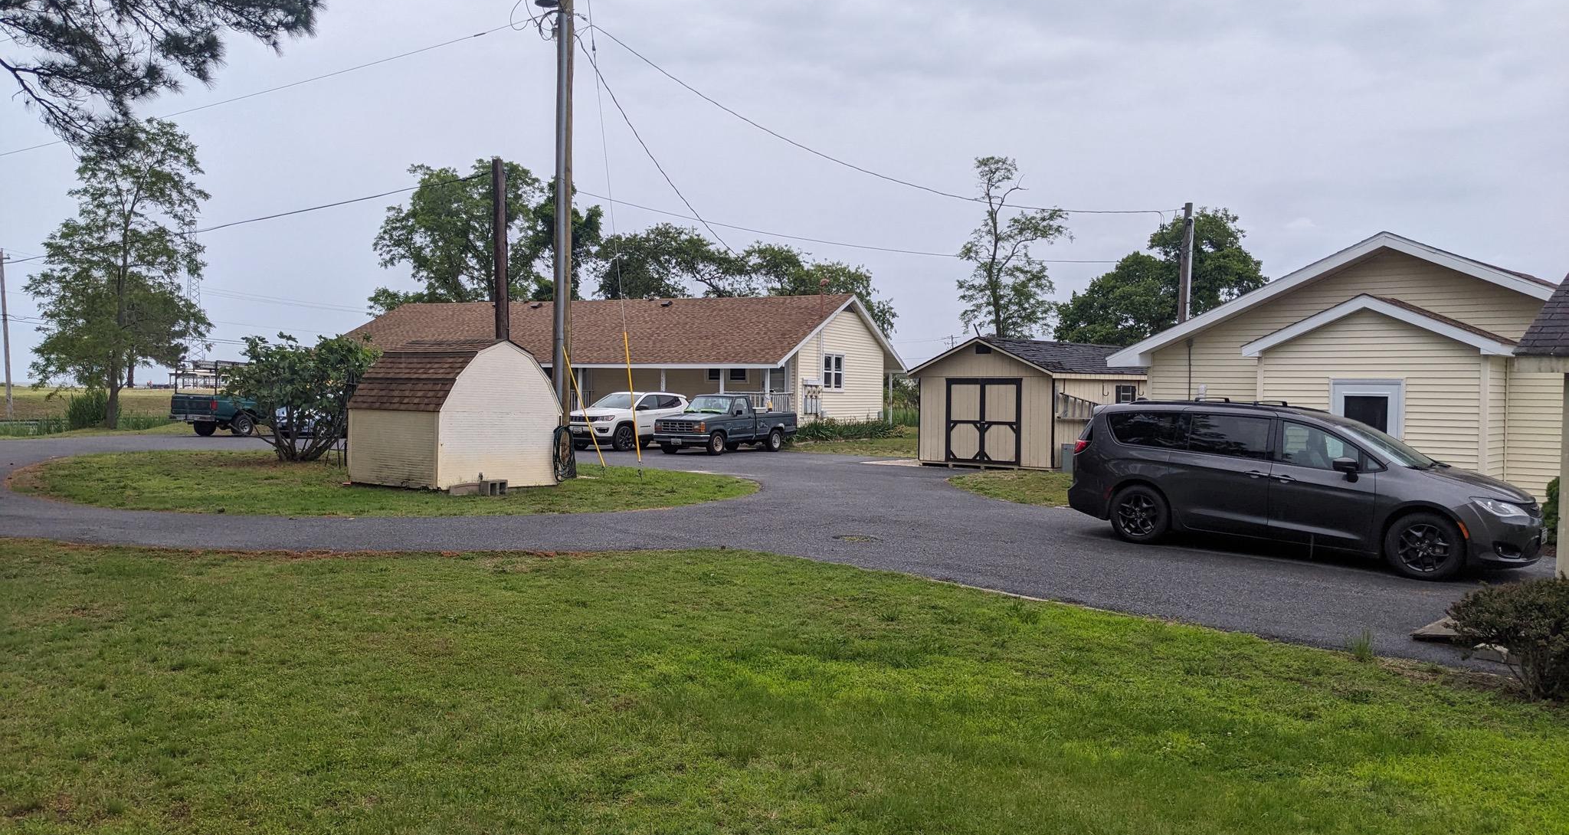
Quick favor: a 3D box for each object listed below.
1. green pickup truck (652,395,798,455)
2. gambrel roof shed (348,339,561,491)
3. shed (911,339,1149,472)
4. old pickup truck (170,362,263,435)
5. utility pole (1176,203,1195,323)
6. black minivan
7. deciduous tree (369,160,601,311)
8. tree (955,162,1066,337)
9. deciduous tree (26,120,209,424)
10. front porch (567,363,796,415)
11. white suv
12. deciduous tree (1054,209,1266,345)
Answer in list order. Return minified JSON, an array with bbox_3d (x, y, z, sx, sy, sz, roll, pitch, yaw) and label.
[{"bbox_3d":[-1.553,0.153,33.614,1.720,1.630,4.580,1,1,31],"label":"green pickup truck"},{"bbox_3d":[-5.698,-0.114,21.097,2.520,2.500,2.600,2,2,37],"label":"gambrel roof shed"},{"bbox_3d":[6.493,-0.330,29.403,6.000,2.920,3.900,0,2,-45],"label":"shed"},{"bbox_3d":[-17.783,-0.585,41.308,1.980,2.430,5.300,1,1,21],"label":"old pickup truck"},{"bbox_3d":[11.060,-2.443,33.956,0.270,7.150,0.270,2,1,0],"label":"utility pole"},{"bbox_3d":[6.000,0.718,14.480,5.170,1.770,2.050,5,3,38],"label":"black minivan"},{"bbox_3d":[-15.872,-6.719,64.885,12.260,13.730,11.000,0,1,-14],"label":"deciduous tree"},{"bbox_3d":[10.313,-5.525,54.901,5.080,12.260,5.000,1,1,11],"label":"tree"},{"bbox_3d":[-26.387,-5.659,48.403,6.480,12.220,6.400,0,1,-29],"label":"deciduous tree"},{"bbox_3d":[-4.877,-1.098,51.620,11.800,2.450,2.000,1,1,33],"label":"front porch"},{"bbox_3d":[-4.500,0.090,35.600,1.850,1.640,4.400,1,1,30],"label":"white suv"},{"bbox_3d":[16.325,-4.132,52.931,8.950,9.680,8.800,1,1,17],"label":"deciduous tree"}]

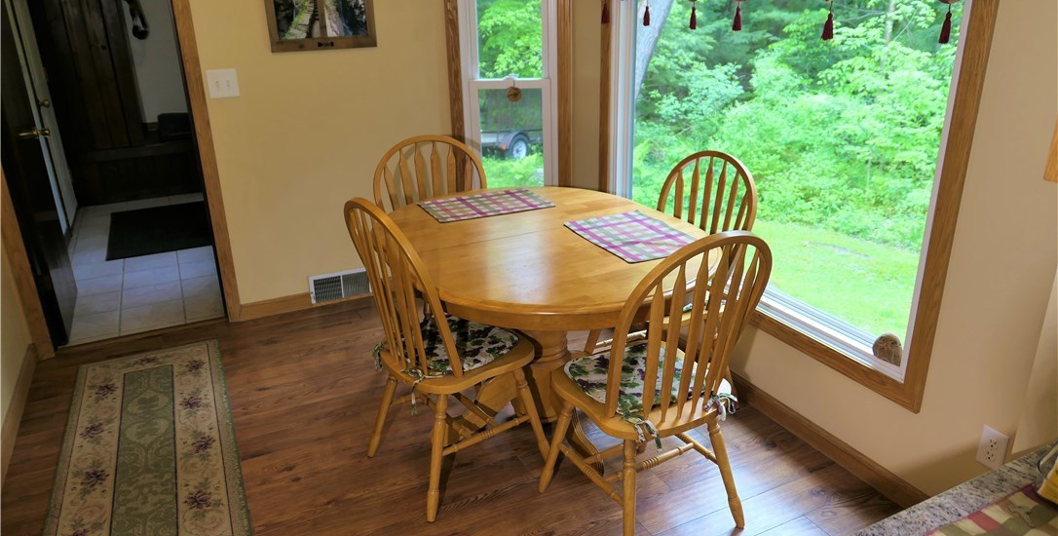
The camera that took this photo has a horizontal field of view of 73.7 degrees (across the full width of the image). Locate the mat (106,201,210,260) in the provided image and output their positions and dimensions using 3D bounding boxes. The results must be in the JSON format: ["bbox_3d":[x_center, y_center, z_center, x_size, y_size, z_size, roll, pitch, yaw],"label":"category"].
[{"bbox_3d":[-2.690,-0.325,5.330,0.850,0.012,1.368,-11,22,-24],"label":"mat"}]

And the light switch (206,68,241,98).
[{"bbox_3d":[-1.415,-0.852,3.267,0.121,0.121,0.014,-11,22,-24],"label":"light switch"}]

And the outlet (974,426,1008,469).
[{"bbox_3d":[1.244,0.490,1.895,0.010,0.116,0.071,-11,22,-24],"label":"outlet"}]

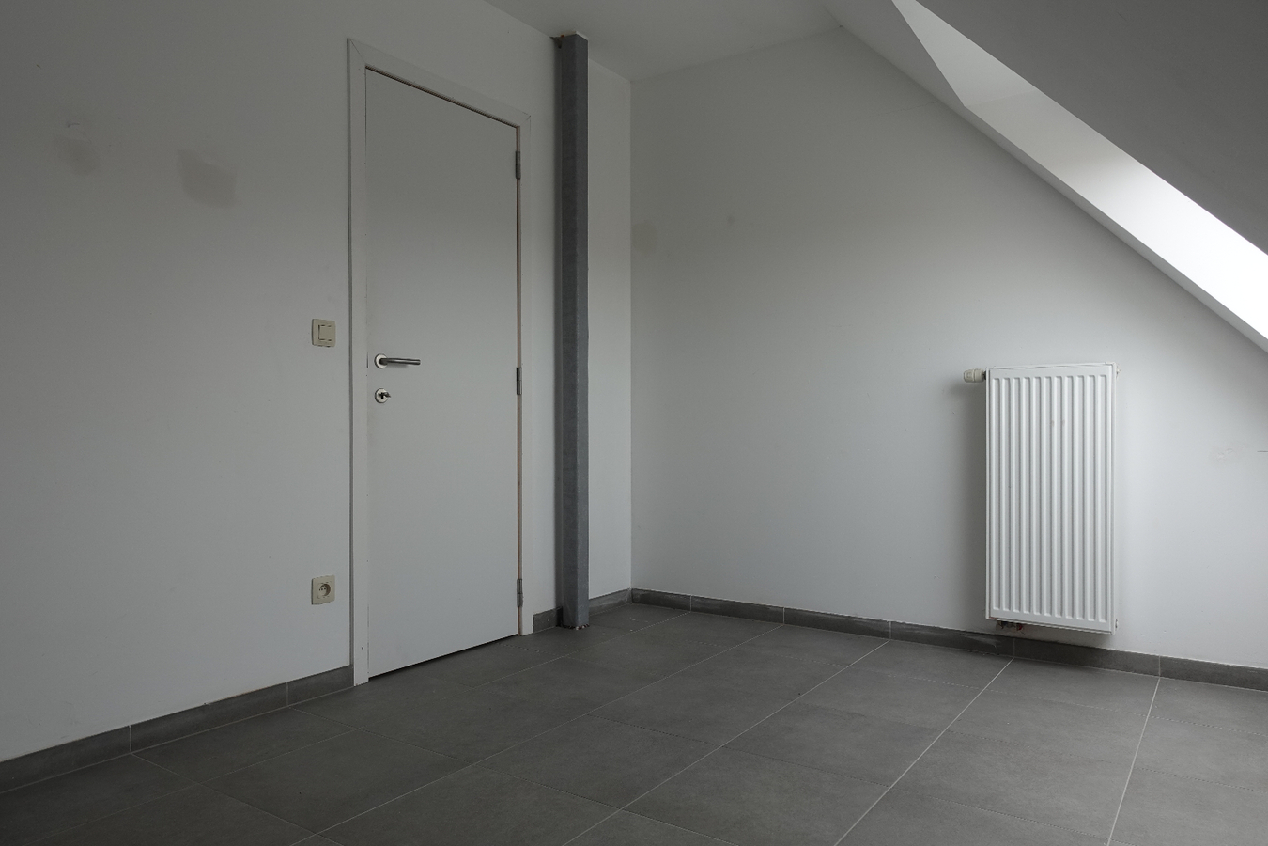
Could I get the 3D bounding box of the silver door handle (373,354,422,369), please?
[{"bbox_3d":[-0.795,-0.206,2.866,0.060,0.049,0.153,-1,0,35],"label":"silver door handle"}]

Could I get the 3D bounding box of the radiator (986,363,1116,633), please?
[{"bbox_3d":[1.442,0.250,2.929,0.397,0.892,0.092,-1,0,35],"label":"radiator"}]

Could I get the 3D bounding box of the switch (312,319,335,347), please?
[{"bbox_3d":[-0.982,-0.281,2.667,0.013,0.081,0.081,-1,0,35],"label":"switch"}]

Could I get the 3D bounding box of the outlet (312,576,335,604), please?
[{"bbox_3d":[-0.979,0.525,2.661,0.014,0.081,0.081,-1,0,35],"label":"outlet"}]

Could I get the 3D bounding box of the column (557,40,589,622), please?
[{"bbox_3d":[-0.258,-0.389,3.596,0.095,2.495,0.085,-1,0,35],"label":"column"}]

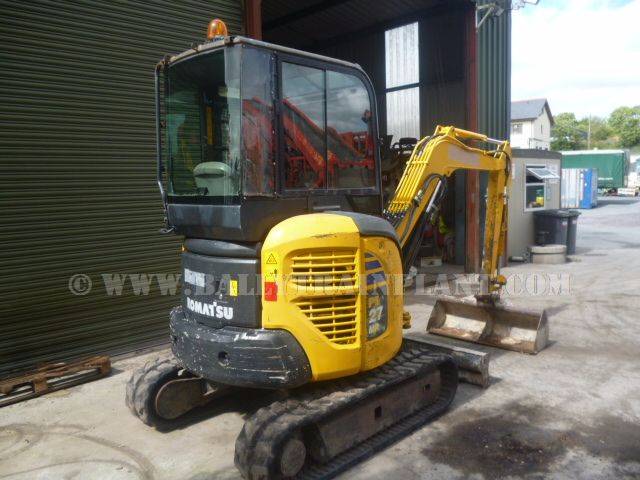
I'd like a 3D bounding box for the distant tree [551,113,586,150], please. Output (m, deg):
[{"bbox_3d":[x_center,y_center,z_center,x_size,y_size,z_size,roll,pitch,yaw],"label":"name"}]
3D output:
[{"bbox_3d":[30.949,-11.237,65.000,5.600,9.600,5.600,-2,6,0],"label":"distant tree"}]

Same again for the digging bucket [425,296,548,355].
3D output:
[{"bbox_3d":[1.745,0.857,5.450,1.180,0.400,0.390,3,8,42],"label":"digging bucket"}]

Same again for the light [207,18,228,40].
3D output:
[{"bbox_3d":[-0.673,-1.376,3.400,0.138,0.170,0.138,-2,6,0],"label":"light"}]

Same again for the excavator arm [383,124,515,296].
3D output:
[{"bbox_3d":[1.355,-0.216,5.195,0.340,1.780,2.330,5,7,42],"label":"excavator arm"}]

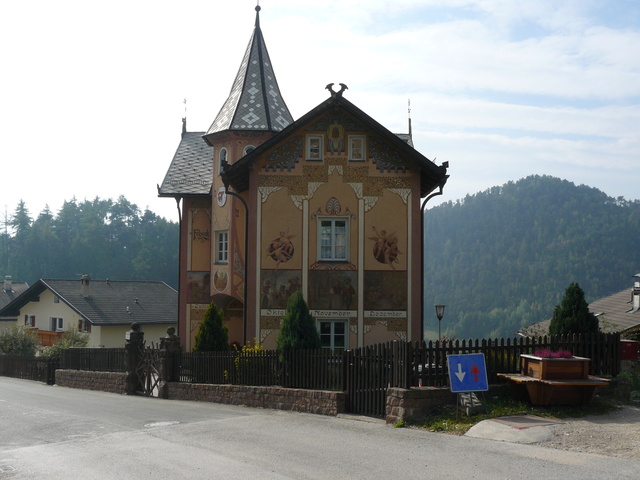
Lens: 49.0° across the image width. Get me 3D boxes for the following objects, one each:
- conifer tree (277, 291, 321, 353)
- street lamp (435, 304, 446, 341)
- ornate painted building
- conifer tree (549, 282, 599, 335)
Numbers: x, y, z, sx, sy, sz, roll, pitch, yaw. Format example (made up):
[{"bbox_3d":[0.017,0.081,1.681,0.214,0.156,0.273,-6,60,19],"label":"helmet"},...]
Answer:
[{"bbox_3d":[-0.434,2.069,13.808,0.920,2.149,0.920,1,-3,0],"label":"conifer tree"},{"bbox_3d":[4.259,3.889,24.828,0.340,3.187,0.340,1,-3,0],"label":"street lamp"},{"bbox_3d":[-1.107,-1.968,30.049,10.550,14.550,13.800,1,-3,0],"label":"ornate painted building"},{"bbox_3d":[5.151,2.014,14.215,1.040,2.304,1.040,1,-3,0],"label":"conifer tree"}]

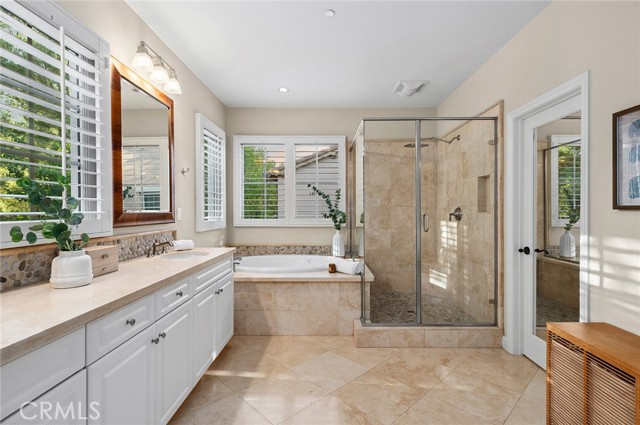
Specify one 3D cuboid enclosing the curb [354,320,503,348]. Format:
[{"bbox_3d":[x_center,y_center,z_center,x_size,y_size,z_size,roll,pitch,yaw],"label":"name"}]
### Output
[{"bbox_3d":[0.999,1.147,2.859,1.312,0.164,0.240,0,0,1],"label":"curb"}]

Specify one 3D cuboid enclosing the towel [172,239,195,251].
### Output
[{"bbox_3d":[-1.220,0.289,2.729,0.190,0.092,0.100,-1,1,-37],"label":"towel"}]

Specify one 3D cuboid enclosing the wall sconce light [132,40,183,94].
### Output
[{"bbox_3d":[-1.280,-1.097,2.351,0.190,0.200,0.560,0,0,1],"label":"wall sconce light"}]

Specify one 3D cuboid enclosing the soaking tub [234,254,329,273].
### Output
[{"bbox_3d":[-0.405,0.850,3.728,1.470,0.480,1.090,0,0,1],"label":"soaking tub"}]

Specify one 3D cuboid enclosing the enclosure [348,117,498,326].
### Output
[{"bbox_3d":[1.036,0.086,3.548,1.249,1.946,1.510,0,0,1],"label":"enclosure"}]

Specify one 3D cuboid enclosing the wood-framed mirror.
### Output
[{"bbox_3d":[-1.349,-0.459,2.372,0.045,1.117,0.800,0,0,1],"label":"wood-framed mirror"}]

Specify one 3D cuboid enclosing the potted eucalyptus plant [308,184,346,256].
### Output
[{"bbox_3d":[0.103,0.120,4.130,0.517,1.008,0.340,0,0,1],"label":"potted eucalyptus plant"}]

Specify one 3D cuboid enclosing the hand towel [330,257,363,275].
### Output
[{"bbox_3d":[0.286,0.579,3.240,0.360,0.125,0.135,0,1,45],"label":"hand towel"}]

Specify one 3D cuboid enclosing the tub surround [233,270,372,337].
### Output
[{"bbox_3d":[-0.399,0.935,3.660,1.895,0.589,1.342,0,0,1],"label":"tub surround"}]

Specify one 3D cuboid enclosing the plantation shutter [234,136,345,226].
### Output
[{"bbox_3d":[-0.422,-0.438,4.291,1.588,1.298,0.060,0,0,1],"label":"plantation shutter"}]

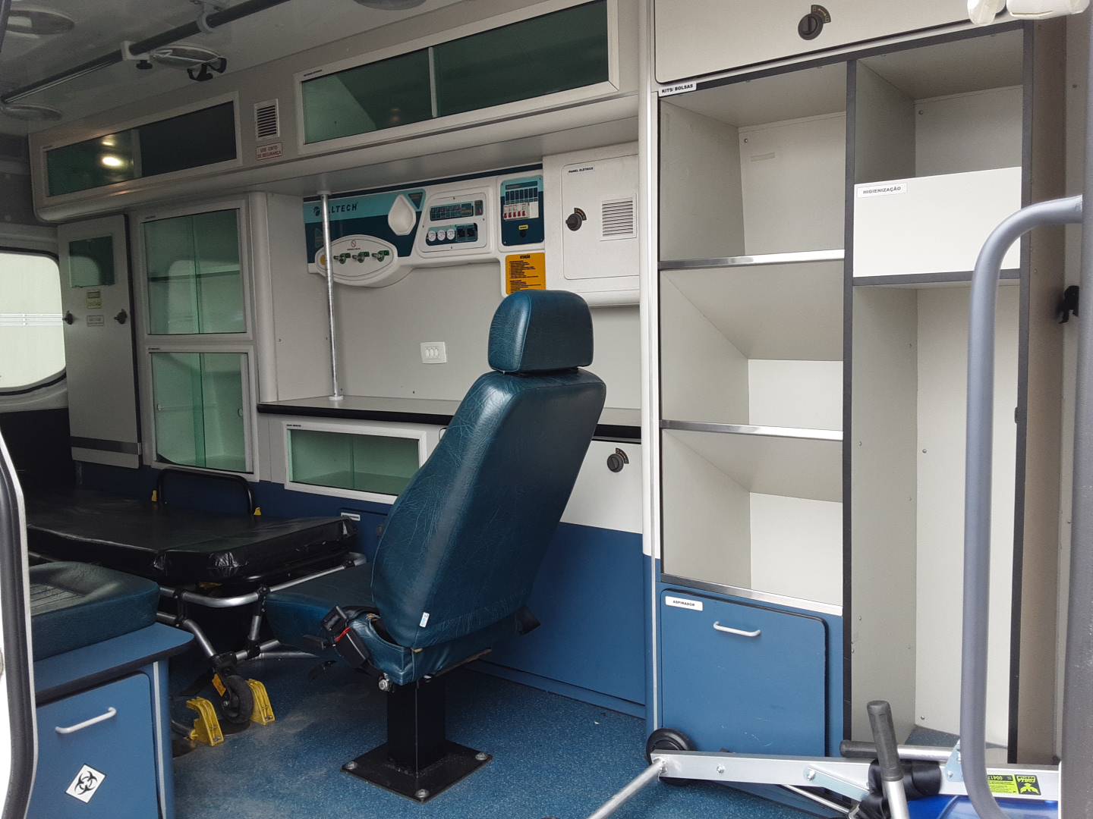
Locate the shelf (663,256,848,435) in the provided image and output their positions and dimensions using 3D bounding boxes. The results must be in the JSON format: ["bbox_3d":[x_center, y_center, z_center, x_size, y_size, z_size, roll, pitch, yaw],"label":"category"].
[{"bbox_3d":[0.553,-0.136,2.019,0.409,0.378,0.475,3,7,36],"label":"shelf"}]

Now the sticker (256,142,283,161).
[{"bbox_3d":[-0.906,-0.843,2.891,0.131,0.044,0.006,3,7,36],"label":"sticker"}]

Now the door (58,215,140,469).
[{"bbox_3d":[-1.894,-0.280,3.752,0.571,1.018,0.029,3,7,36],"label":"door"}]

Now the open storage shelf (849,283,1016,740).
[{"bbox_3d":[0.860,0.282,1.854,0.285,1.084,0.494,3,7,36],"label":"open storage shelf"}]

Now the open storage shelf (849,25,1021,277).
[{"bbox_3d":[0.828,-0.463,1.761,0.285,0.420,0.454,3,7,36],"label":"open storage shelf"}]

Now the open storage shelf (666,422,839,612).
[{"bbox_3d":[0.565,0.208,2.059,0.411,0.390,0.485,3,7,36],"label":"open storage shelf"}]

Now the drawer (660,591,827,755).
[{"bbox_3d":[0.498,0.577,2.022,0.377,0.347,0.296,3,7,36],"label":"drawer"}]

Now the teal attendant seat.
[{"bbox_3d":[-0.240,0.297,1.984,0.740,1.093,0.449,3,7,36],"label":"teal attendant seat"}]

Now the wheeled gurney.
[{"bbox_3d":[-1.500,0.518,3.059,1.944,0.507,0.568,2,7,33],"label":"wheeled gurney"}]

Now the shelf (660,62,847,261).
[{"bbox_3d":[0.521,-0.500,1.957,0.407,0.365,0.393,3,7,36],"label":"shelf"}]

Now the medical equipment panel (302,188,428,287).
[{"bbox_3d":[-0.653,-0.619,3.250,0.622,0.328,0.112,3,7,36],"label":"medical equipment panel"}]

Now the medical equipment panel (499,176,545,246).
[{"bbox_3d":[-0.073,-0.629,2.809,0.168,0.208,0.061,3,7,36],"label":"medical equipment panel"}]

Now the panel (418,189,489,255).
[{"bbox_3d":[-0.302,-0.627,2.981,0.311,0.207,0.071,3,7,36],"label":"panel"}]

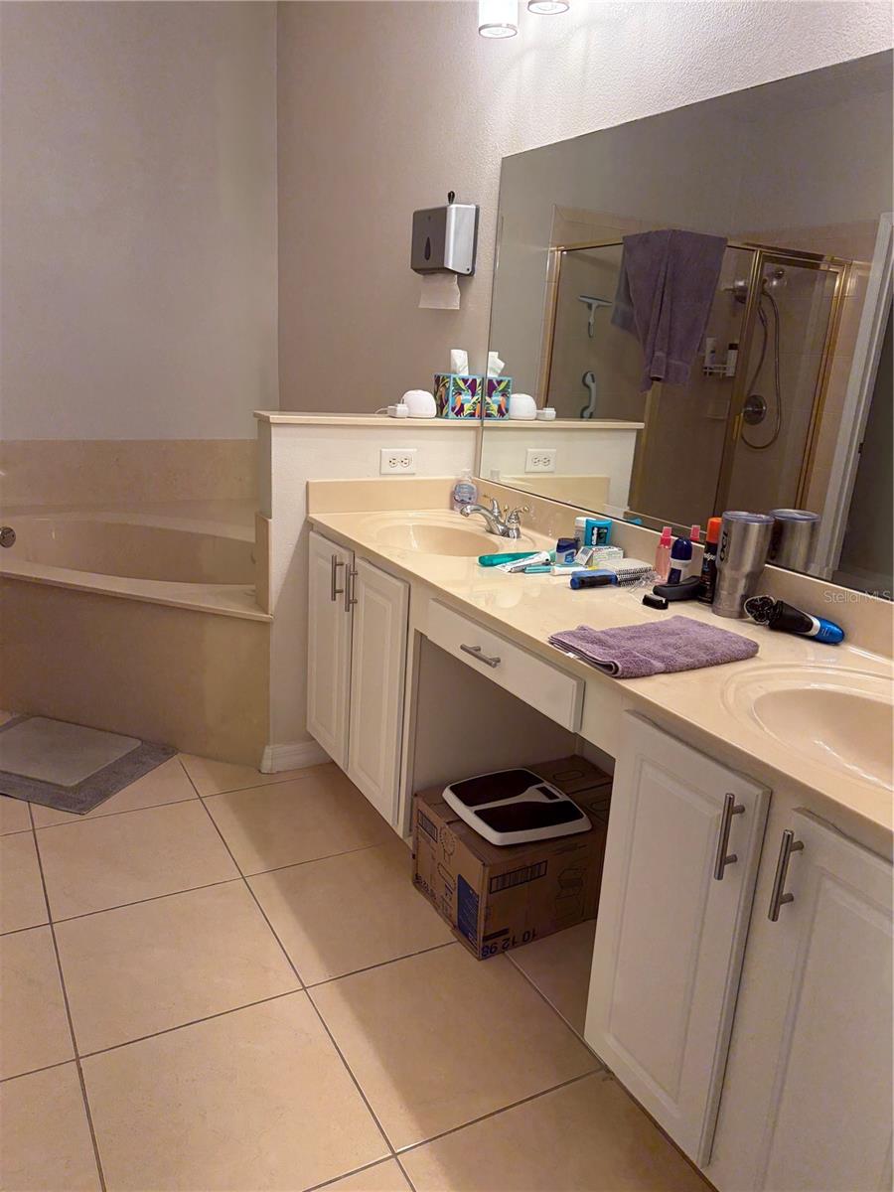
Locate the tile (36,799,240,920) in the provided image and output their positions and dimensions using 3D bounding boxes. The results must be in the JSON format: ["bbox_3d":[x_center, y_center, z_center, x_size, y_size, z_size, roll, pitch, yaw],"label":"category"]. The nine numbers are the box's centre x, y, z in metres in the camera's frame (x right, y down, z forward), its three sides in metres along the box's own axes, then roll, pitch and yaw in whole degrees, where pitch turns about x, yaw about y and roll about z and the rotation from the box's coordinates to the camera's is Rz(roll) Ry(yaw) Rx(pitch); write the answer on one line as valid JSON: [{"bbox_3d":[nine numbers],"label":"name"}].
[{"bbox_3d":[-0.793,0.658,2.279,0.430,0.010,0.430,-5,18,-28],"label":"tile"}]

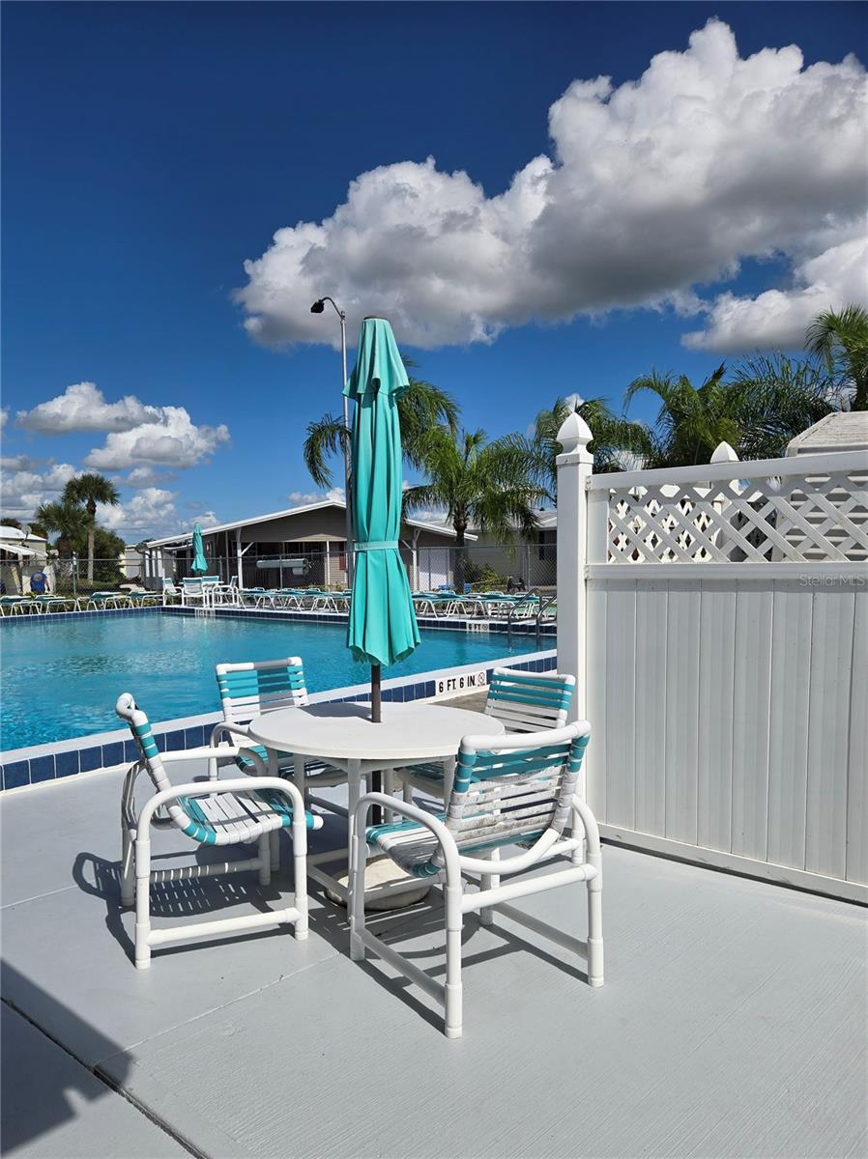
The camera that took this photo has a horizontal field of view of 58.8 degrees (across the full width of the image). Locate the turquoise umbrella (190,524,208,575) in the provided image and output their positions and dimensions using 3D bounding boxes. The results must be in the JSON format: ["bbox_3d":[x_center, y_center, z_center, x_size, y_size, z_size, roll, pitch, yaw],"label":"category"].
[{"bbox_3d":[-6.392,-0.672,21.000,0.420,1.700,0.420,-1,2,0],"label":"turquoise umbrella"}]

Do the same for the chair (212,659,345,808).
[{"bbox_3d":[-0.730,0.841,3.850,0.590,0.870,0.670,-2,2,-32],"label":"chair"}]

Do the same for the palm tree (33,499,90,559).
[{"bbox_3d":[-20.753,-2.240,43.000,3.000,4.700,3.000,-1,2,0],"label":"palm tree"}]

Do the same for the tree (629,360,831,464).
[{"bbox_3d":[8.244,-2.712,21.500,5.800,6.800,5.500,-1,1,6],"label":"tree"}]

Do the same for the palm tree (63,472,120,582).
[{"bbox_3d":[-20.023,-3.022,45.000,3.200,6.600,3.200,-1,2,0],"label":"palm tree"}]

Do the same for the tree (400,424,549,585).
[{"bbox_3d":[1.388,-2.443,28.000,4.900,6.100,4.900,-1,1,6],"label":"tree"}]

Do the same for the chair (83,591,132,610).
[{"bbox_3d":[-9.870,0.658,23.300,1.900,0.480,0.660,0,1,38],"label":"chair"}]

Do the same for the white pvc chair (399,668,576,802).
[{"bbox_3d":[0.273,0.909,3.645,0.680,0.900,0.620,-2,1,-40],"label":"white pvc chair"}]

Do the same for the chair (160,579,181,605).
[{"bbox_3d":[-7.185,0.399,21.200,0.650,0.860,0.590,0,2,18],"label":"chair"}]

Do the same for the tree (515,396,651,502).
[{"bbox_3d":[4.911,-2.620,25.000,4.600,6.600,4.600,-1,1,6],"label":"tree"}]

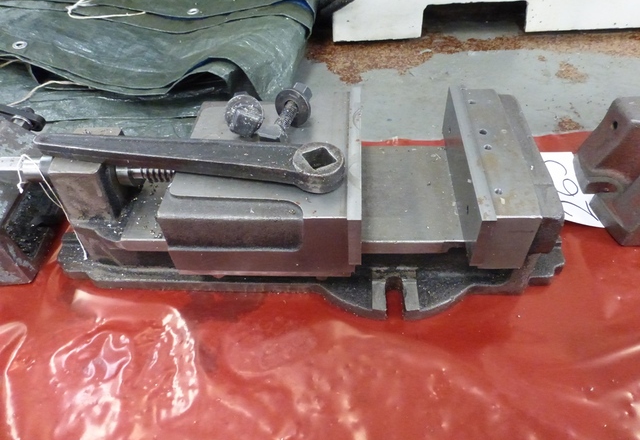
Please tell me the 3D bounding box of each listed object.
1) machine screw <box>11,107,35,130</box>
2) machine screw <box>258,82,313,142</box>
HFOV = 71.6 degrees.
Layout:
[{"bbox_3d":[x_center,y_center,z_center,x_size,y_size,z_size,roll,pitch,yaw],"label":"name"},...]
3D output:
[{"bbox_3d":[-0.328,-0.110,0.489,0.025,0.025,0.035,4,63,2],"label":"machine screw"},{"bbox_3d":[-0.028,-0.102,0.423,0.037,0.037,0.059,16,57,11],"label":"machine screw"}]

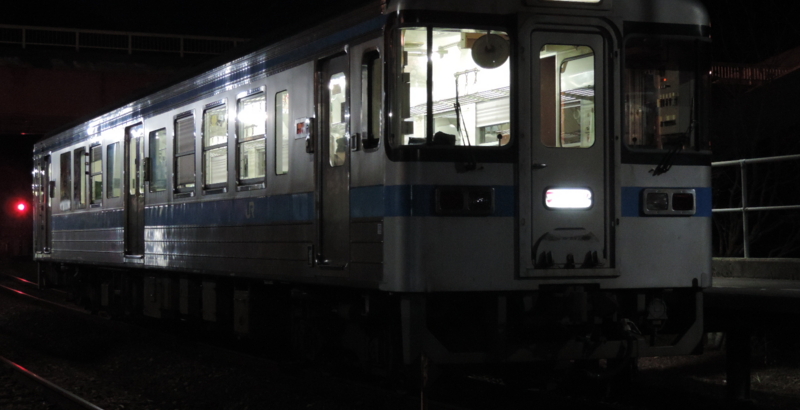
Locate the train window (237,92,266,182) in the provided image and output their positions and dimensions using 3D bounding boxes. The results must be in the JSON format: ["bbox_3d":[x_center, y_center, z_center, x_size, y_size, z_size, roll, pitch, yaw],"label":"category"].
[{"bbox_3d":[-1.480,-0.650,16.059,0.070,0.860,1.100,0,-1,-20],"label":"train window"}]

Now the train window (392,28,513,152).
[{"bbox_3d":[0.398,-0.896,12.347,0.940,0.920,0.120,0,-1,-20],"label":"train window"}]

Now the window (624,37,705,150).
[{"bbox_3d":[2.134,-0.885,12.986,0.800,0.890,0.120,0,-1,-20],"label":"window"}]

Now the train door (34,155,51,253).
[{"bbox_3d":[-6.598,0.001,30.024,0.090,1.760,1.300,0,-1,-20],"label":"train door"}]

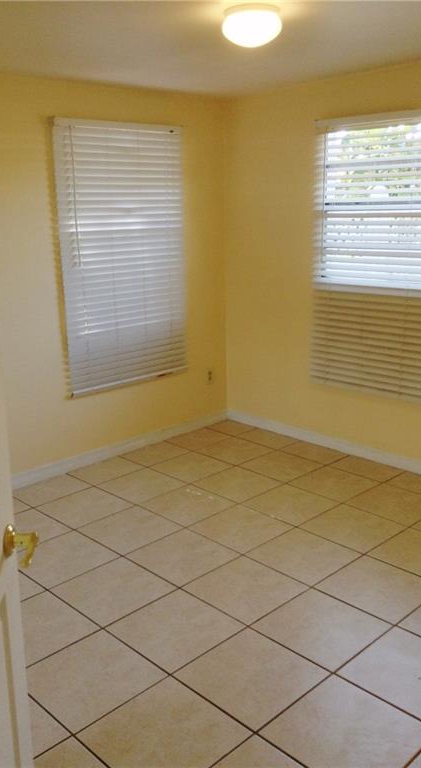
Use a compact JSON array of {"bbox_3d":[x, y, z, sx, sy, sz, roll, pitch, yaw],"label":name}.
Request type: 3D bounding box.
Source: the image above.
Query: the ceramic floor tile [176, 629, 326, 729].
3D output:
[{"bbox_3d":[0.149,1.044,2.624,0.402,0.010,0.402,-15,21,-42],"label":"ceramic floor tile"}]

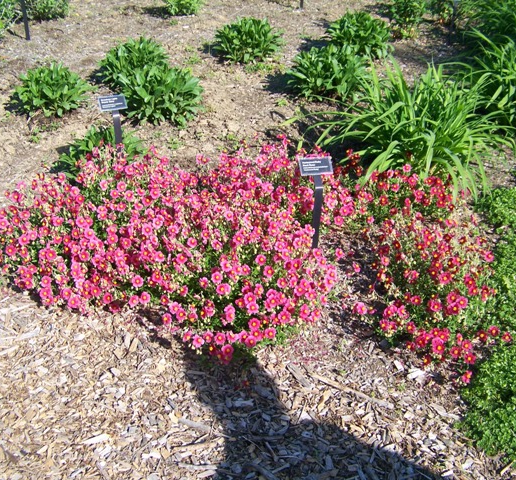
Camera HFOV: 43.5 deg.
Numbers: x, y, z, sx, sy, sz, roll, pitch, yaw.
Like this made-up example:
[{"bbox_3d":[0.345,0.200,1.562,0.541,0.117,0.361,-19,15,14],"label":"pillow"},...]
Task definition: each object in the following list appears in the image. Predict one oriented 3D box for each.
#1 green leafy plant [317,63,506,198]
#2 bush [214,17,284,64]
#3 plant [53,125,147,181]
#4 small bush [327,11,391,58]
[{"bbox_3d":[0.643,-0.490,2.820,0.816,0.500,0.734,0,33,0],"label":"green leafy plant"},{"bbox_3d":[-0.057,-1.335,4.327,0.468,0.281,0.439,0,33,0],"label":"bush"},{"bbox_3d":[-0.724,-0.428,2.938,0.423,0.240,0.398,0,33,0],"label":"plant"},{"bbox_3d":[0.693,-1.406,4.426,0.446,0.291,0.418,0,33,0],"label":"small bush"}]

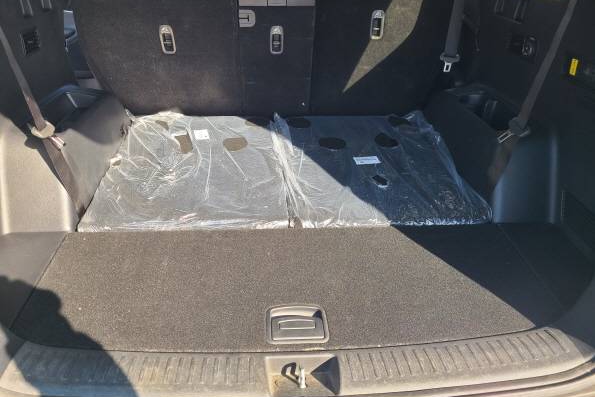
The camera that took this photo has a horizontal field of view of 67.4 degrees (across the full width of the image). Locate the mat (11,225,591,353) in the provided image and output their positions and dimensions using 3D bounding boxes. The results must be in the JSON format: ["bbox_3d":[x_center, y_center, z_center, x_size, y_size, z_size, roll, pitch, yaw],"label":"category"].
[{"bbox_3d":[0.005,0.192,0.973,1.113,0.029,0.364,-1,34,-4],"label":"mat"}]

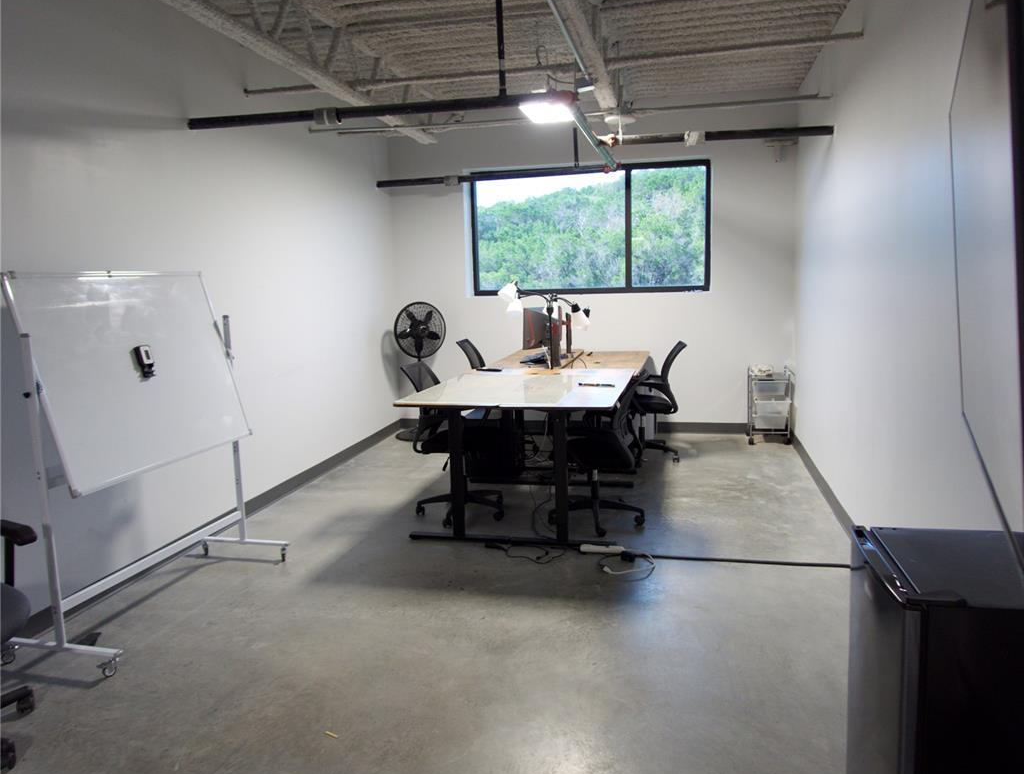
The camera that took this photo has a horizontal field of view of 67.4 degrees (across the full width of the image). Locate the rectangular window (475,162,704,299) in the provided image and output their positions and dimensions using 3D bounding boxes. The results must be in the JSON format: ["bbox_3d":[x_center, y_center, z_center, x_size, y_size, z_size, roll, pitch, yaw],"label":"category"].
[{"bbox_3d":[0.703,-1.471,7.194,2.220,1.170,0.100,0,8,13],"label":"rectangular window"}]

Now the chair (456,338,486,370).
[{"bbox_3d":[-0.127,0.075,6.546,0.620,0.940,0.600,0,8,13],"label":"chair"}]

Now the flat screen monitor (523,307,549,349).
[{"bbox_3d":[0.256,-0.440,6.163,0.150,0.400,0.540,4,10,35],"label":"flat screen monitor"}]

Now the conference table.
[{"bbox_3d":[0.299,0.274,5.526,1.220,0.800,3.040,0,8,13],"label":"conference table"}]

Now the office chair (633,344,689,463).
[{"bbox_3d":[1.054,0.104,6.066,0.640,0.940,0.600,0,8,13],"label":"office chair"}]

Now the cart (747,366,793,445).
[{"bbox_3d":[2.207,0.146,6.590,0.340,0.640,0.410,0,8,13],"label":"cart"}]

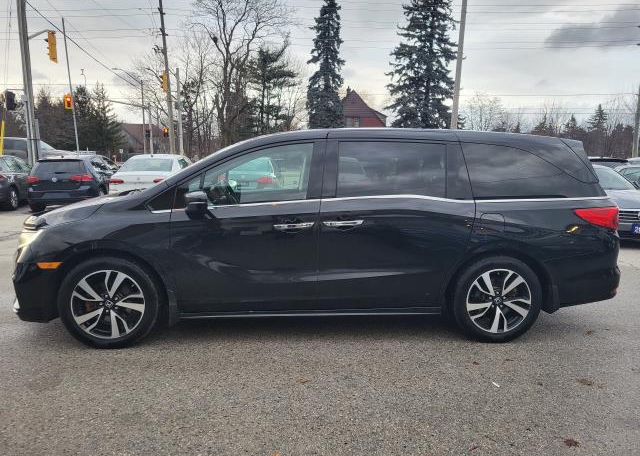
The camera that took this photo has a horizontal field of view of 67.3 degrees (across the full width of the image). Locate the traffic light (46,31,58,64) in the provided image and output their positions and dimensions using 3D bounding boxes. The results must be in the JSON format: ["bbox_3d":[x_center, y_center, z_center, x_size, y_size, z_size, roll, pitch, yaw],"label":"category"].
[{"bbox_3d":[-10.184,-6.900,18.300,0.400,1.120,0.500,2,9,5],"label":"traffic light"}]

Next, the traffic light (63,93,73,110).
[{"bbox_3d":[-17.859,-8.957,34.000,0.520,1.150,0.380,0,9,-6],"label":"traffic light"}]

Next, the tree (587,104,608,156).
[{"bbox_3d":[40.427,-13.280,70.695,3.800,9.510,3.800,1,8,0],"label":"tree"}]

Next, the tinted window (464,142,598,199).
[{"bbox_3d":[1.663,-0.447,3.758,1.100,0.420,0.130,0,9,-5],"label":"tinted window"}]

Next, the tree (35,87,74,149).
[{"bbox_3d":[-32.035,-12.178,58.000,4.400,8.600,4.300,1,9,0],"label":"tree"}]

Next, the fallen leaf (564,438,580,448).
[{"bbox_3d":[1.315,1.127,2.505,0.077,0.016,0.066,5,10,29],"label":"fallen leaf"}]

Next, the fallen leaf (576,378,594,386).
[{"bbox_3d":[1.766,1.030,3.195,0.105,0.016,0.092,6,10,30],"label":"fallen leaf"}]

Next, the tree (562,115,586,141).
[{"bbox_3d":[52.944,-18.189,100.000,4.500,10.400,4.500,1,9,0],"label":"tree"}]

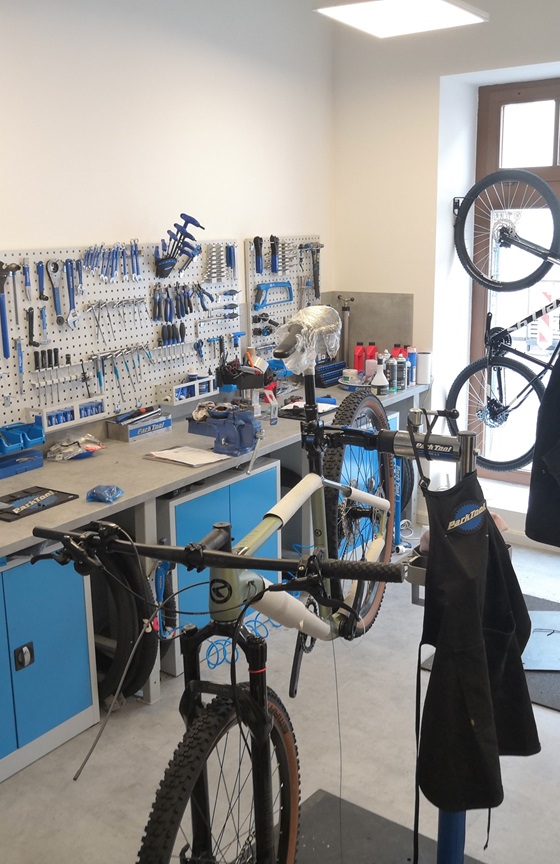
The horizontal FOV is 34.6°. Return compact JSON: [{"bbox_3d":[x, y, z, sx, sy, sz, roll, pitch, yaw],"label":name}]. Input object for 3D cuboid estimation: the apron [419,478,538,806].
[{"bbox_3d":[0.466,0.463,2.080,0.280,0.770,0.200,-1,13,0],"label":"apron"}]

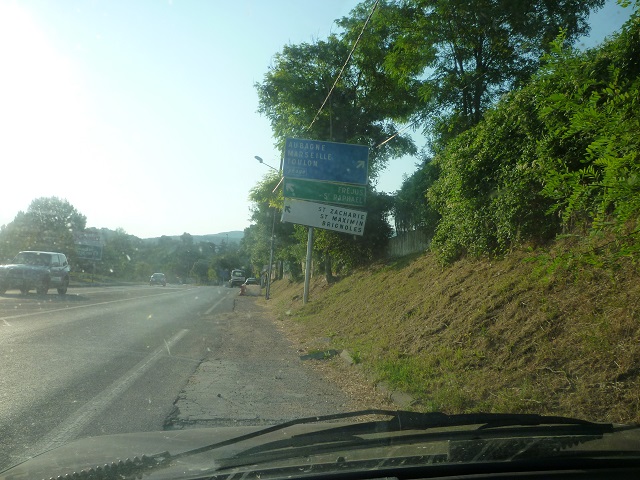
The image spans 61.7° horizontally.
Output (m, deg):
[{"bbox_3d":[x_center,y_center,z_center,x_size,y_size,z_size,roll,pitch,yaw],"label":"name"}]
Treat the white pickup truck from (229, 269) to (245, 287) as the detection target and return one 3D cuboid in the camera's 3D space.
[{"bbox_3d":[-11.608,5.457,76.000,2.050,2.500,5.400,5,-5,-7],"label":"white pickup truck"}]

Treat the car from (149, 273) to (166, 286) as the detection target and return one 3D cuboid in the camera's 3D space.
[{"bbox_3d":[-18.279,4.479,60.500,1.780,1.480,4.200,5,-5,-9],"label":"car"}]

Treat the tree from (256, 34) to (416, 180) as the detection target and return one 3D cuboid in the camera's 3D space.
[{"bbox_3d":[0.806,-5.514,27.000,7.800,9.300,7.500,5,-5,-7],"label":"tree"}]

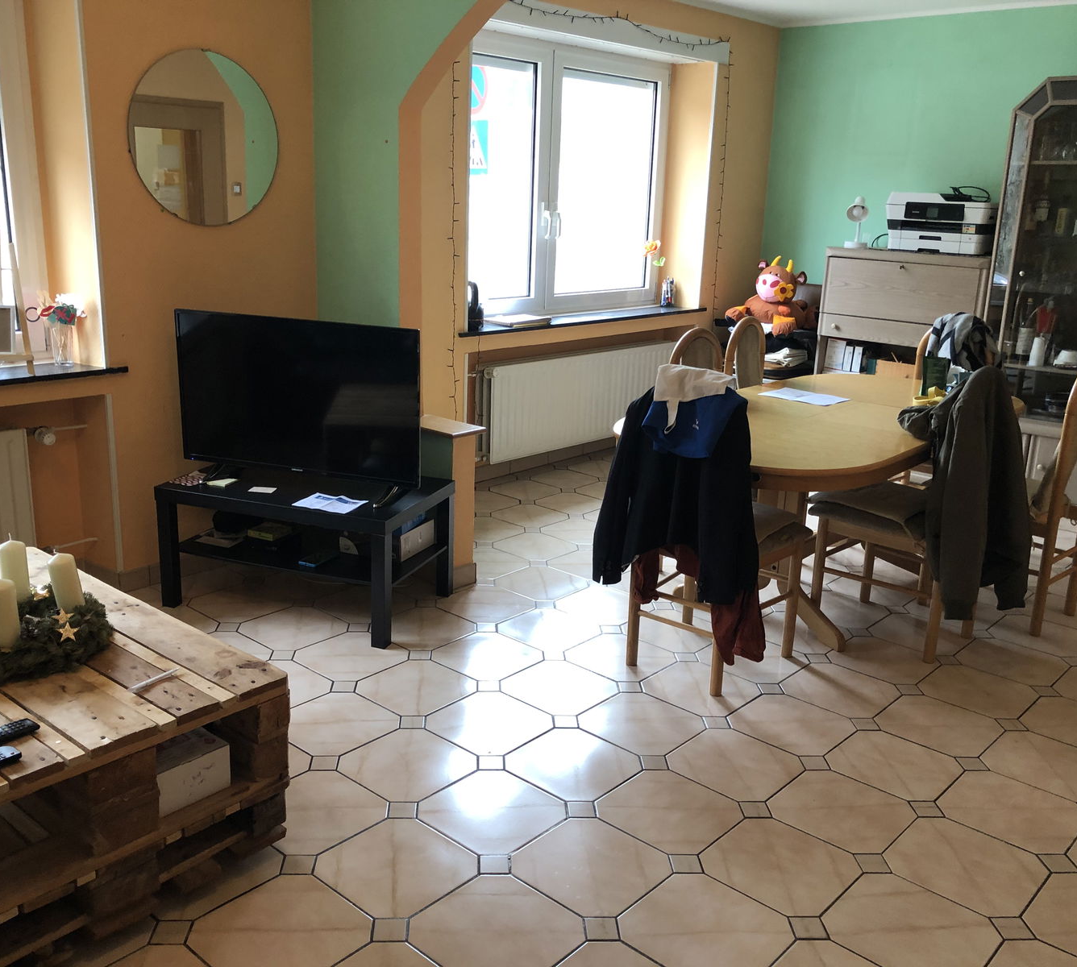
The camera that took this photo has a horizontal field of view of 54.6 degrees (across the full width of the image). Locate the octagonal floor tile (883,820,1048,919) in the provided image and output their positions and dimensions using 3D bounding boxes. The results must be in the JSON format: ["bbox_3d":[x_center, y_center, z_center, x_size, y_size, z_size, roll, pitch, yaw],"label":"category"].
[{"bbox_3d":[1.018,0.909,2.483,0.313,0.010,0.313,15,20,39],"label":"octagonal floor tile"}]

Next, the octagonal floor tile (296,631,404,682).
[{"bbox_3d":[-0.614,0.572,3.442,0.315,0.010,0.315,15,20,39],"label":"octagonal floor tile"}]

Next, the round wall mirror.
[{"bbox_3d":[-1.190,-1.237,3.752,0.020,0.600,0.600,15,20,39],"label":"round wall mirror"}]

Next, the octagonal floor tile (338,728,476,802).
[{"bbox_3d":[-0.351,0.758,2.822,0.310,0.010,0.310,16,21,40],"label":"octagonal floor tile"}]

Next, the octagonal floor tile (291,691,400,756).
[{"bbox_3d":[-0.586,0.693,3.019,0.314,0.010,0.314,15,20,40],"label":"octagonal floor tile"}]

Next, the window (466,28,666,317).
[{"bbox_3d":[0.096,-1.746,6.054,0.100,1.500,2.080,16,20,40],"label":"window"}]

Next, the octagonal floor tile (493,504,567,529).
[{"bbox_3d":[-0.038,0.158,4.965,0.310,0.010,0.310,16,21,40],"label":"octagonal floor tile"}]

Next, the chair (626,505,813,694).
[{"bbox_3d":[0.592,0.108,3.407,0.460,1.000,0.490,14,20,36],"label":"chair"}]

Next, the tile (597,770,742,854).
[{"bbox_3d":[0.333,0.834,2.652,0.313,0.010,0.313,15,20,39],"label":"tile"}]

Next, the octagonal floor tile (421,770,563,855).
[{"bbox_3d":[-0.115,0.822,2.615,0.315,0.010,0.315,15,20,39],"label":"octagonal floor tile"}]

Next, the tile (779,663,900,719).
[{"bbox_3d":[0.964,0.658,3.328,0.312,0.010,0.312,15,20,39],"label":"tile"}]

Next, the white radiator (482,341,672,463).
[{"bbox_3d":[0.281,-0.523,6.204,0.150,0.520,1.750,15,20,39],"label":"white radiator"}]

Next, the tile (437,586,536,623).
[{"bbox_3d":[-0.195,0.460,3.914,0.313,0.010,0.313,15,20,39],"label":"tile"}]

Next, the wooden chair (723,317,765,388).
[{"bbox_3d":[1.106,-0.204,4.568,0.500,1.000,0.440,13,19,35],"label":"wooden chair"}]

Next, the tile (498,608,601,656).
[{"bbox_3d":[0.042,0.523,3.694,0.310,0.010,0.310,16,21,40],"label":"tile"}]

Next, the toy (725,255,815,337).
[{"bbox_3d":[1.475,-1.199,6.655,0.480,0.470,0.420,13,19,35],"label":"toy"}]

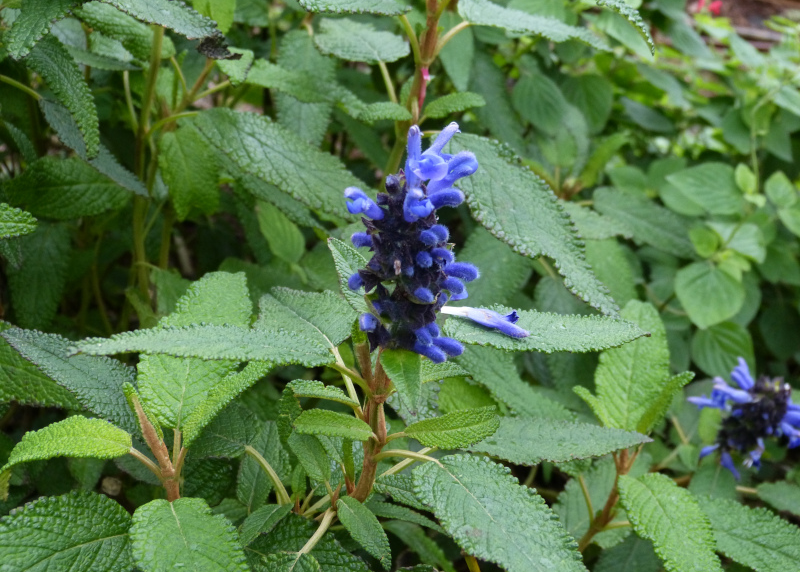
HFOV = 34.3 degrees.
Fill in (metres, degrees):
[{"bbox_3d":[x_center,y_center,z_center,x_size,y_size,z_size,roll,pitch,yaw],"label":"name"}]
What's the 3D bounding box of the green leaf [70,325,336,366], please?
[{"bbox_3d":[-0.065,0.022,0.435,0.087,0.010,0.024,4,30,-13],"label":"green leaf"}]

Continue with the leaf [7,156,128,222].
[{"bbox_3d":[-0.171,-0.050,0.665,0.062,0.012,0.034,-3,60,-9],"label":"leaf"}]

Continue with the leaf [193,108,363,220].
[{"bbox_3d":[-0.062,-0.060,0.635,0.112,0.013,0.040,25,39,27],"label":"leaf"}]

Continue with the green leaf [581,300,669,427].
[{"bbox_3d":[0.096,0.033,0.540,0.034,0.057,0.010,9,-21,3],"label":"green leaf"}]

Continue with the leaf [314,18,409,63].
[{"bbox_3d":[-0.021,-0.127,0.670,0.036,0.010,0.053,-23,34,-24],"label":"leaf"}]

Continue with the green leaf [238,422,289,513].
[{"bbox_3d":[-0.056,0.075,0.535,0.022,0.008,0.038,7,58,8],"label":"green leaf"}]

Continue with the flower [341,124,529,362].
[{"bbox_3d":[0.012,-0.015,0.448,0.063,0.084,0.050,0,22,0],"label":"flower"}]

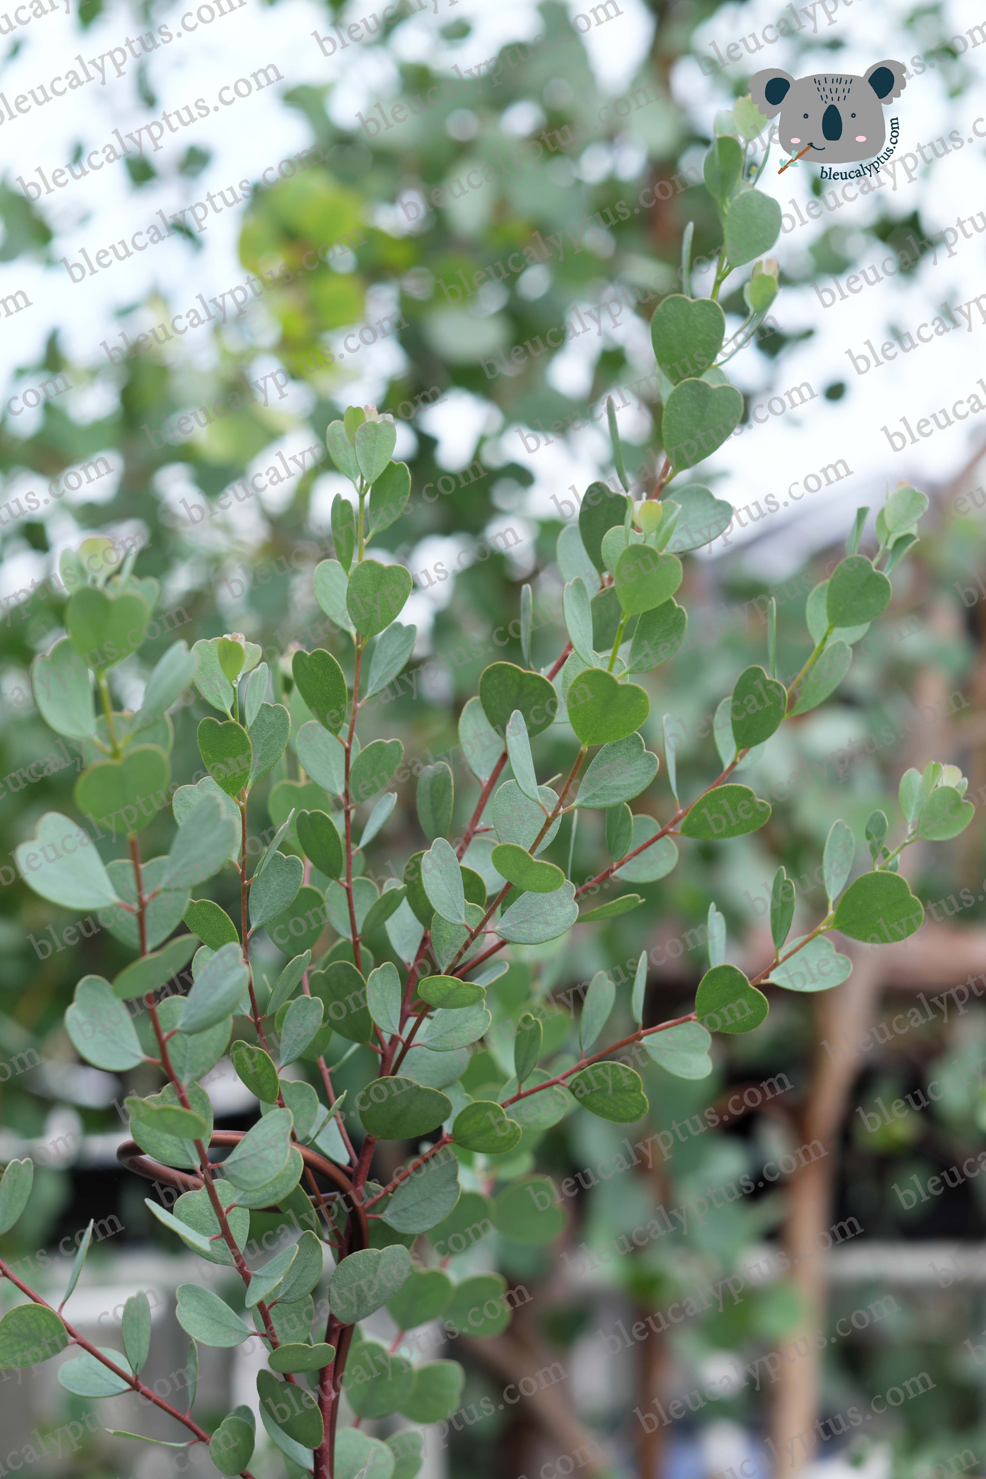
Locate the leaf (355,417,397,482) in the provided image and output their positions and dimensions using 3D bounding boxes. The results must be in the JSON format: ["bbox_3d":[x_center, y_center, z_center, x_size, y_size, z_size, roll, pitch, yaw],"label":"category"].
[{"bbox_3d":[-0.035,-0.086,1.020,0.013,0.019,0.004,6,0,-17],"label":"leaf"}]

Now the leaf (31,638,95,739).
[{"bbox_3d":[-0.117,-0.013,0.950,0.021,0.029,0.005,-26,0,-34],"label":"leaf"}]

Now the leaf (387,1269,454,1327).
[{"bbox_3d":[-0.023,0.175,1.080,0.021,0.021,0.004,27,0,3],"label":"leaf"}]

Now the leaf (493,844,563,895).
[{"bbox_3d":[0.011,0.043,1.140,0.027,0.004,0.027,23,-30,0],"label":"leaf"}]

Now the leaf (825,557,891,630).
[{"bbox_3d":[0.124,-0.050,1.170,0.022,0.027,0.004,32,24,-13],"label":"leaf"}]

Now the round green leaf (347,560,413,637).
[{"bbox_3d":[-0.036,-0.045,1.110,0.022,0.027,0.004,11,25,5],"label":"round green leaf"}]

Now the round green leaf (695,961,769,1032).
[{"bbox_3d":[0.076,0.083,1.100,0.025,0.022,0.004,-32,0,30],"label":"round green leaf"}]

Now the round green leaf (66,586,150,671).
[{"bbox_3d":[-0.116,-0.034,1.040,0.025,0.028,0.004,0,28,0],"label":"round green leaf"}]

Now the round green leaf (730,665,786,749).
[{"bbox_3d":[0.084,-0.010,1.100,0.020,0.028,0.004,28,18,31],"label":"round green leaf"}]

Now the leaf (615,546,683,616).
[{"bbox_3d":[0.052,-0.053,1.150,0.024,0.027,0.004,22,26,-12],"label":"leaf"}]

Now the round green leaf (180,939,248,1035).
[{"bbox_3d":[-0.078,0.069,0.960,0.005,0.030,0.022,38,0,-42],"label":"round green leaf"}]

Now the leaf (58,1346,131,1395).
[{"bbox_3d":[-0.133,0.210,1.150,0.025,0.004,0.022,21,40,18],"label":"leaf"}]

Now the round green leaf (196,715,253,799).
[{"bbox_3d":[-0.085,0.006,1.100,0.019,0.028,0.004,0,22,26],"label":"round green leaf"}]

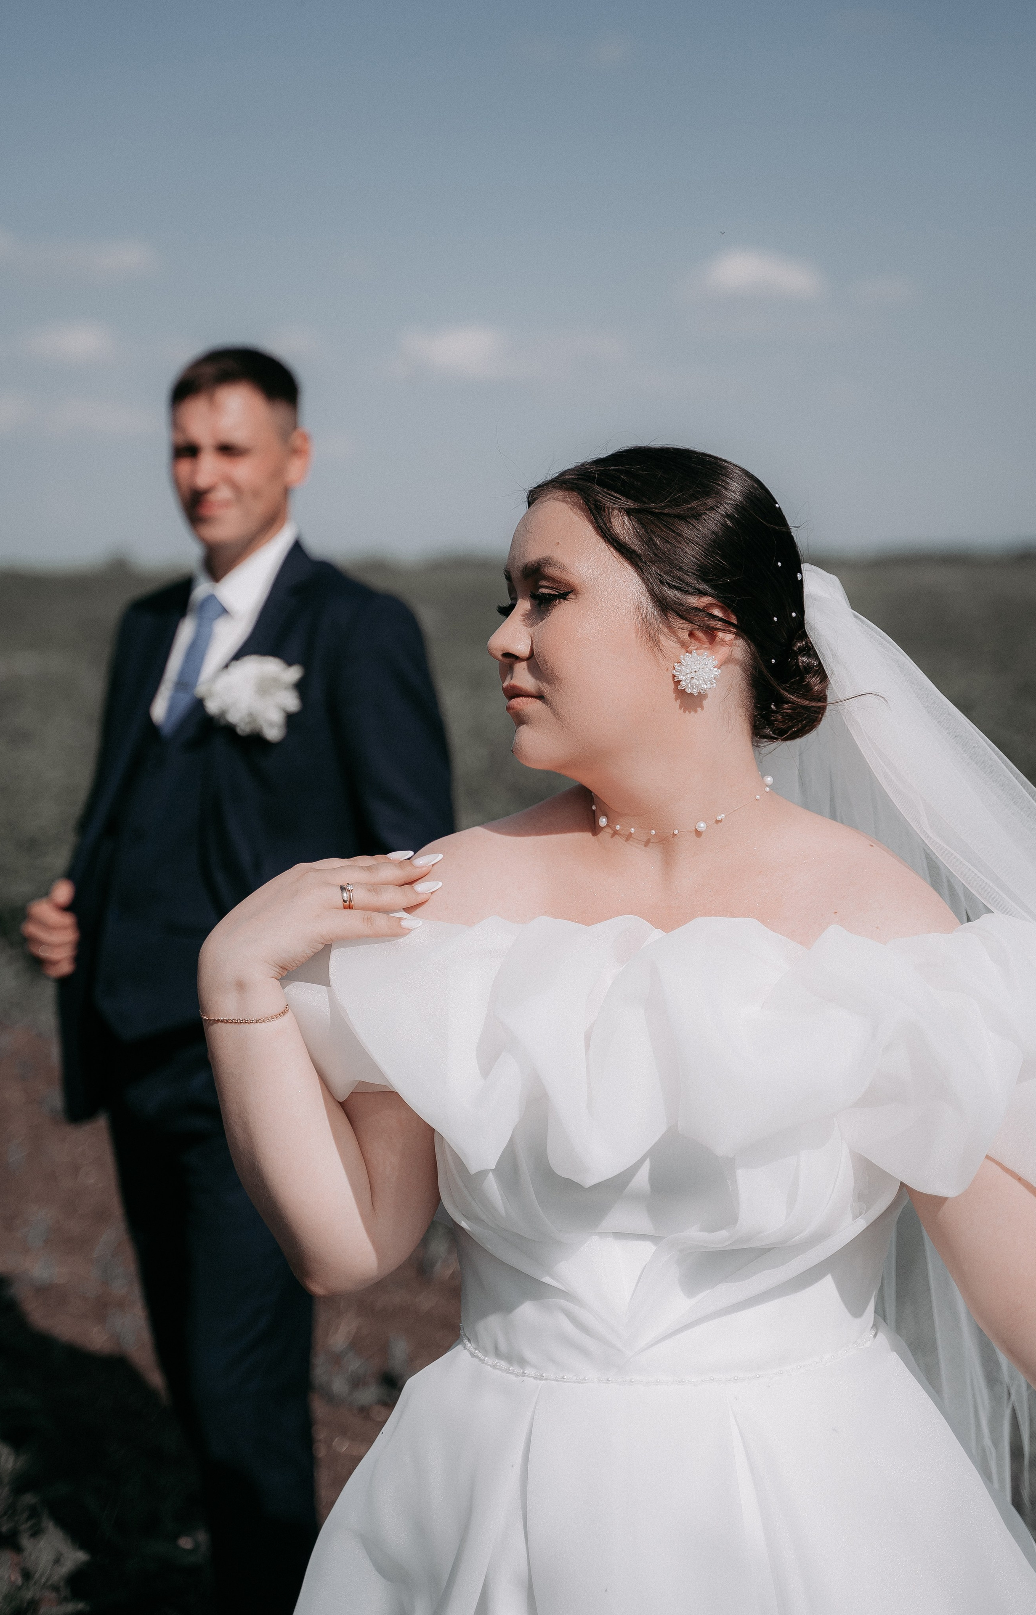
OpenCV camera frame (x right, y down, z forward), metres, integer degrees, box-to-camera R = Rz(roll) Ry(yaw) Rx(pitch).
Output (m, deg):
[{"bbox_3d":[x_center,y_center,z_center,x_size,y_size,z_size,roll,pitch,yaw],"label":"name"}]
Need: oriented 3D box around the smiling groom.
[{"bbox_3d":[-0.336,0.358,3.281,0.570,1.800,0.380,3,7,38],"label":"smiling groom"}]

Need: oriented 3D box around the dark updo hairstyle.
[{"bbox_3d":[0.112,-0.149,1.920,0.205,0.205,0.175,-5,6,-25],"label":"dark updo hairstyle"}]

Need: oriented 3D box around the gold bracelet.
[{"bbox_3d":[-0.185,0.138,1.860,0.061,0.010,0.050,0,25,6],"label":"gold bracelet"}]

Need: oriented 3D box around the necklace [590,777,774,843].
[{"bbox_3d":[0.115,-0.007,1.920,0.128,0.030,0.125,-1,30,10],"label":"necklace"}]

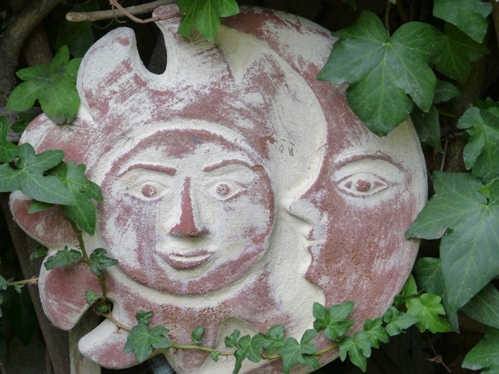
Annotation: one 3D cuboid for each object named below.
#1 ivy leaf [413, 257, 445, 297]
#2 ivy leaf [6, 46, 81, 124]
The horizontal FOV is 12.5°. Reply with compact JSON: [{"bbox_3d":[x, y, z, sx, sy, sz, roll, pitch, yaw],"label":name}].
[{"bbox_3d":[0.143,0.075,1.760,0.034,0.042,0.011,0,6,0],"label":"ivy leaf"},{"bbox_3d":[-0.156,-0.077,1.730,0.057,0.059,0.017,0,6,0],"label":"ivy leaf"}]

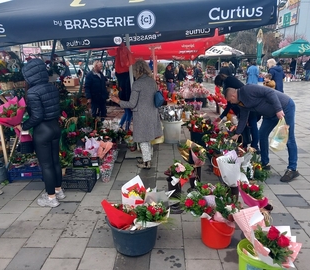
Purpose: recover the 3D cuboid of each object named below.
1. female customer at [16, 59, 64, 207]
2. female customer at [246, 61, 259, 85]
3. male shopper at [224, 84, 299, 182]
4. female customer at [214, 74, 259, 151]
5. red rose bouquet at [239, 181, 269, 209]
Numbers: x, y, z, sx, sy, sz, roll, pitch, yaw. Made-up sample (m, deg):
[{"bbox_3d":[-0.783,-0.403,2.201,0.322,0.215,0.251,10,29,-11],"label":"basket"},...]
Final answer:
[{"bbox_3d":[-1.280,-0.004,3.187,0.460,1.660,0.490,12,19,38],"label":"female customer"},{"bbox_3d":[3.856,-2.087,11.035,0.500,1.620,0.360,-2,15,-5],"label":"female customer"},{"bbox_3d":[1.567,-0.061,4.072,1.150,1.320,0.620,-3,15,-10],"label":"male shopper"},{"bbox_3d":[1.447,-0.348,4.999,0.880,1.410,0.520,-1,15,-3],"label":"female customer"},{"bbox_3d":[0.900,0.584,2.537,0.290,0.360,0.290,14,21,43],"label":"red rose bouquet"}]

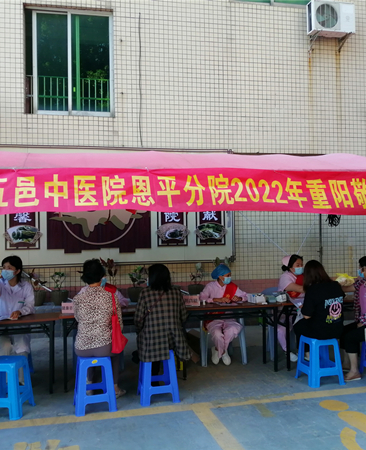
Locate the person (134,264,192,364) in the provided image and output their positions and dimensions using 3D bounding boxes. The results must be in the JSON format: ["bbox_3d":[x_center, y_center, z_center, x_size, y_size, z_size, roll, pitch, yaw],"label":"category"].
[{"bbox_3d":[-0.220,1.018,4.458,0.560,1.280,0.700,-1,-1,-12],"label":"person"}]

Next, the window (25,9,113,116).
[{"bbox_3d":[-1.909,-2.742,7.582,1.430,1.750,0.120,-1,-1,-10],"label":"window"}]

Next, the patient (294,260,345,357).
[{"bbox_3d":[1.434,0.982,4.770,0.500,1.230,0.700,-1,-1,-23],"label":"patient"}]

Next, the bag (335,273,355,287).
[{"bbox_3d":[1.821,0.611,5.050,0.220,0.160,0.180,-1,-1,11],"label":"bag"}]

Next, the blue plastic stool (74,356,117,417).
[{"bbox_3d":[-0.772,1.387,4.000,0.330,0.475,0.330,-1,-1,-21],"label":"blue plastic stool"}]

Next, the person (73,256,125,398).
[{"bbox_3d":[-0.763,0.969,4.170,0.500,1.320,0.660,-1,-1,3],"label":"person"}]

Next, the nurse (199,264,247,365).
[{"bbox_3d":[0.487,1.048,5.420,0.560,1.170,0.620,-1,-1,-3],"label":"nurse"}]

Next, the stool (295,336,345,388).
[{"bbox_3d":[1.427,1.406,4.723,0.350,0.460,0.350,-1,-1,-17],"label":"stool"}]

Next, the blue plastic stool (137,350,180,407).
[{"bbox_3d":[-0.240,1.427,4.318,0.335,0.460,0.335,-1,-1,-17],"label":"blue plastic stool"}]

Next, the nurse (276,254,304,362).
[{"bbox_3d":[1.361,0.994,5.500,0.500,1.250,0.650,0,-1,-30],"label":"nurse"}]

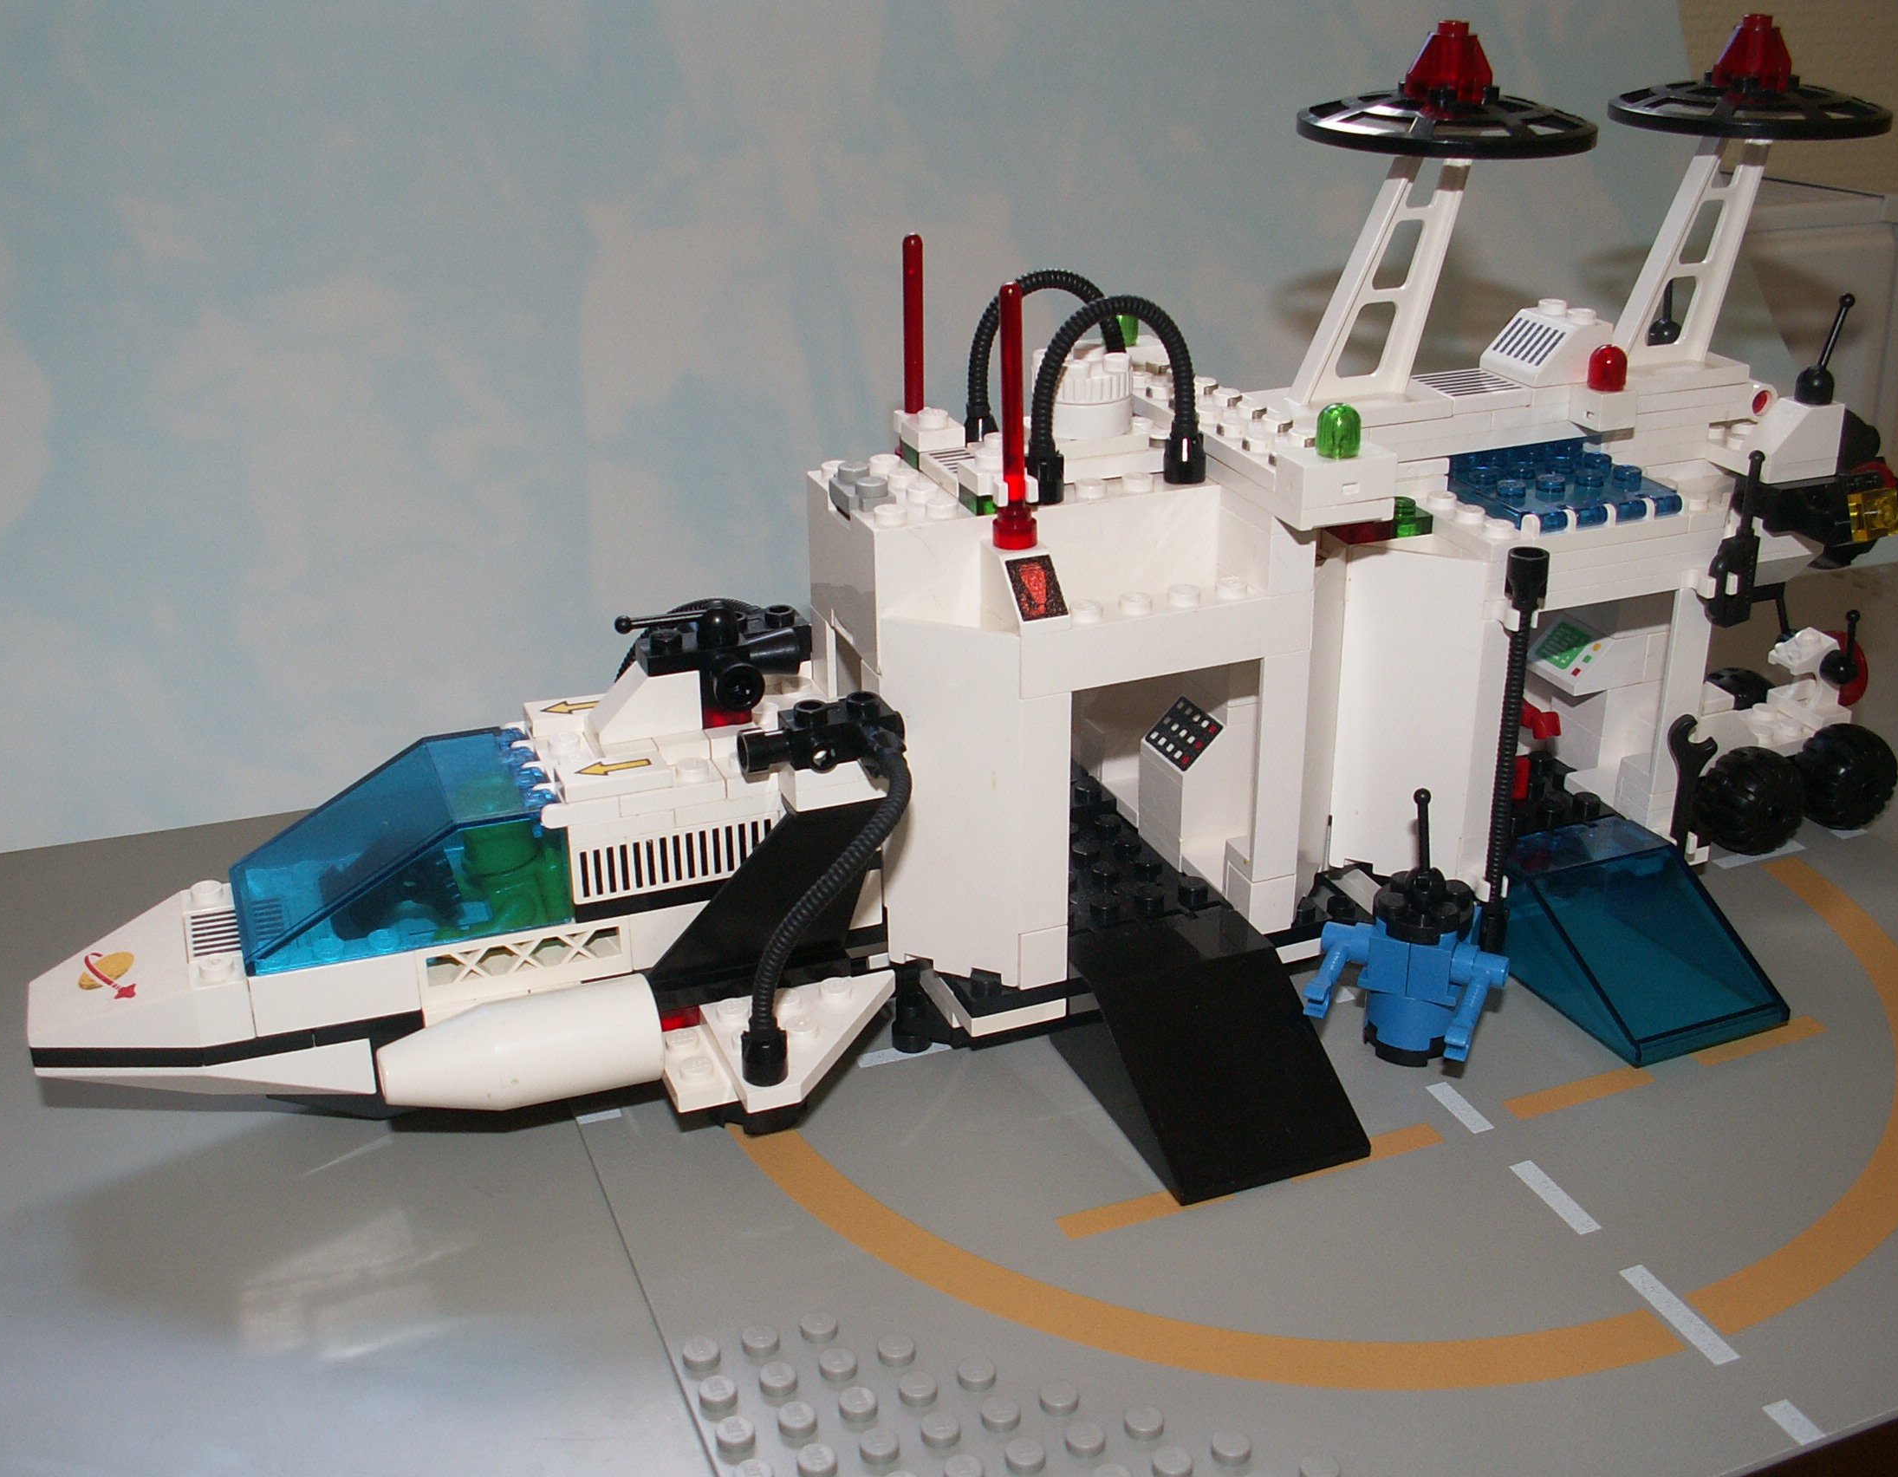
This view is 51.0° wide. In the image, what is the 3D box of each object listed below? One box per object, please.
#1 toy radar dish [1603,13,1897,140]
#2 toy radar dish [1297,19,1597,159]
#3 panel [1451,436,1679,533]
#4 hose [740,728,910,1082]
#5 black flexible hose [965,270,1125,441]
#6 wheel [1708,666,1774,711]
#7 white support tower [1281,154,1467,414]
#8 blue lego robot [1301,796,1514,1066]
[{"bbox_3d":[0.136,-0.114,0.338,0.048,0.019,0.048,0,24,0],"label":"toy radar dish"},{"bbox_3d":[0.079,-0.103,0.312,0.048,0.019,0.048,0,24,0],"label":"toy radar dish"},{"bbox_3d":[0.102,-0.042,0.334,0.032,0.005,0.031,-10,26,-18],"label":"panel"},{"bbox_3d":[-0.018,0.024,0.289,0.032,0.044,0.023,-10,26,-18],"label":"hose"},{"bbox_3d":[0.016,-0.059,0.315,0.030,0.029,0.007,-10,25,-20],"label":"black flexible hose"},{"bbox_3d":[0.165,-0.005,0.421,0.021,0.021,0.012,-10,25,-20],"label":"wheel"},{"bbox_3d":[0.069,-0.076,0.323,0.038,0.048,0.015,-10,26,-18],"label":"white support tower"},{"bbox_3d":[0.074,0.030,0.313,0.030,0.046,0.022,10,27,24],"label":"blue lego robot"}]

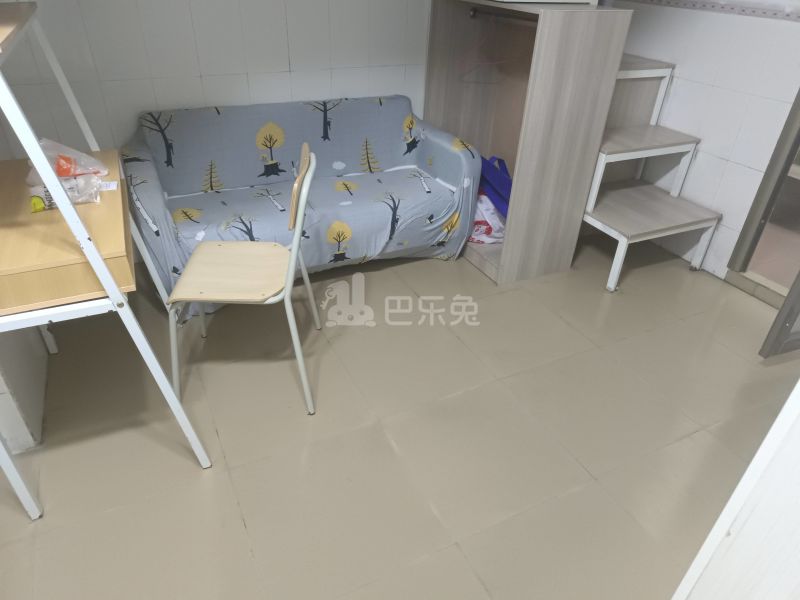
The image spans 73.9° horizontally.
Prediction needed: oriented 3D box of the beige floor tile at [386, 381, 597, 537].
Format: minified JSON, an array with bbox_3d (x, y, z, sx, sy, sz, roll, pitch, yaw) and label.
[{"bbox_3d":[0.265,0.480,1.714,0.500,0.012,0.500,-13,35,-23],"label":"beige floor tile"}]

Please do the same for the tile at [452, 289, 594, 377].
[{"bbox_3d":[0.489,0.132,2.293,0.500,0.010,0.500,-13,36,-23],"label":"tile"}]

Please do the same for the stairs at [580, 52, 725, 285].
[{"bbox_3d":[1.113,-0.711,2.783,0.630,0.930,0.950,-13,35,-23],"label":"stairs"}]

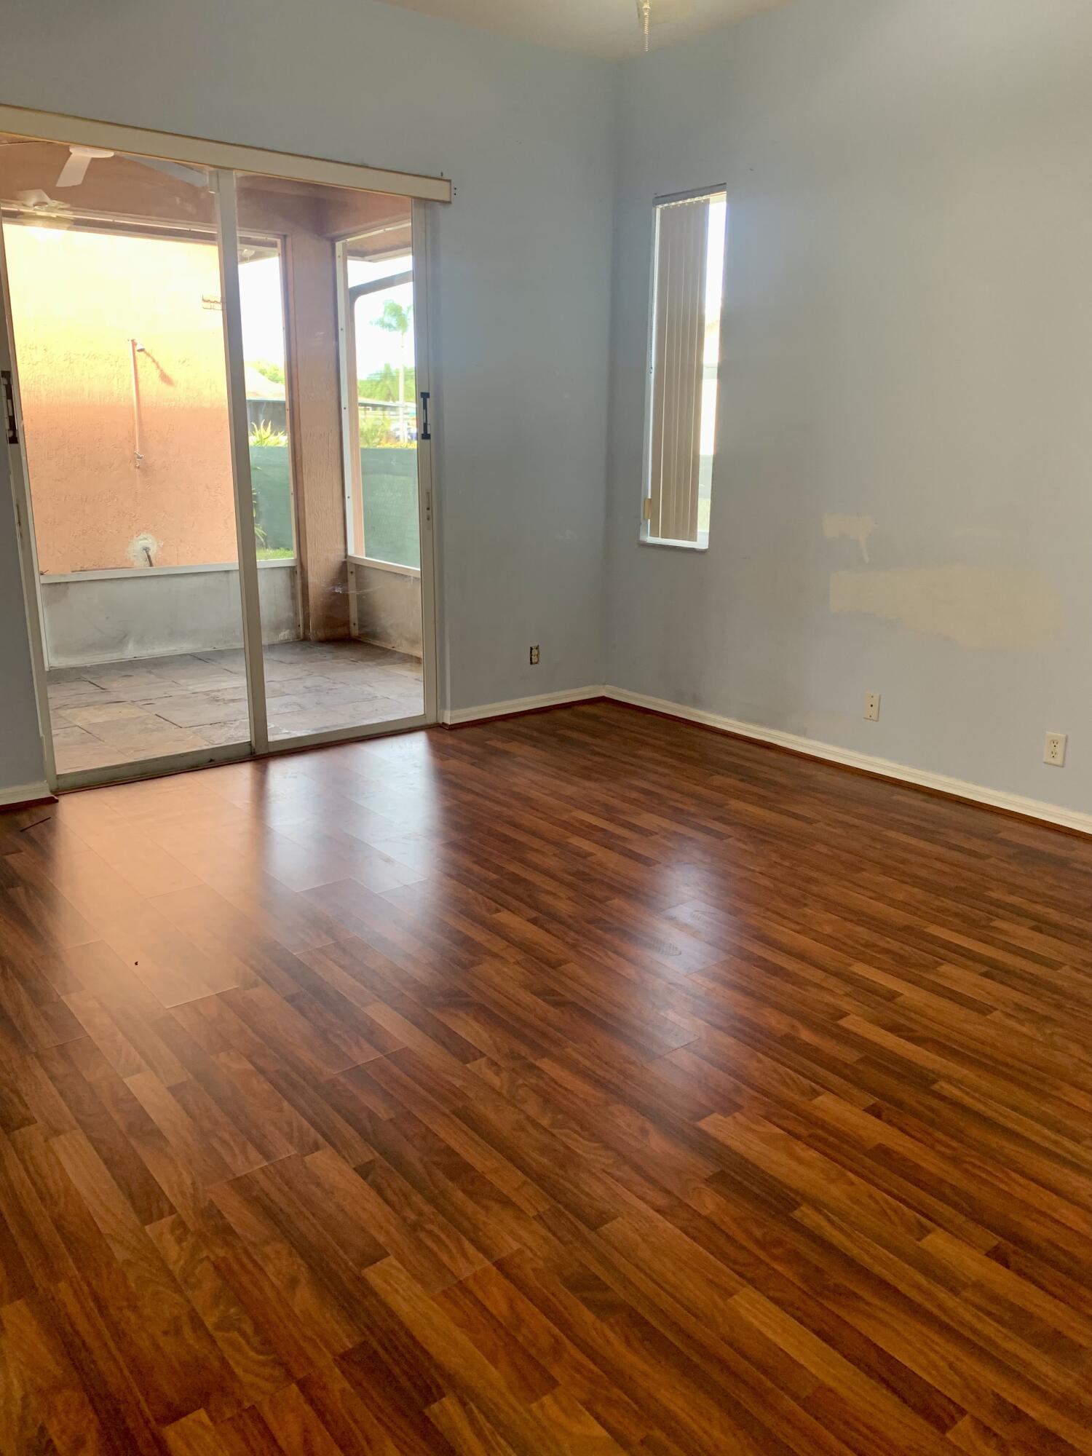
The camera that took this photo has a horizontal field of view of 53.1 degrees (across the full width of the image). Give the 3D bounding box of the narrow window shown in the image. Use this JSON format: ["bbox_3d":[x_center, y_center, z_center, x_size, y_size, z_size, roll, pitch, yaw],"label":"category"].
[{"bbox_3d":[0.677,-1.660,5.158,0.100,1.573,0.465,-11,19,-37],"label":"narrow window"}]

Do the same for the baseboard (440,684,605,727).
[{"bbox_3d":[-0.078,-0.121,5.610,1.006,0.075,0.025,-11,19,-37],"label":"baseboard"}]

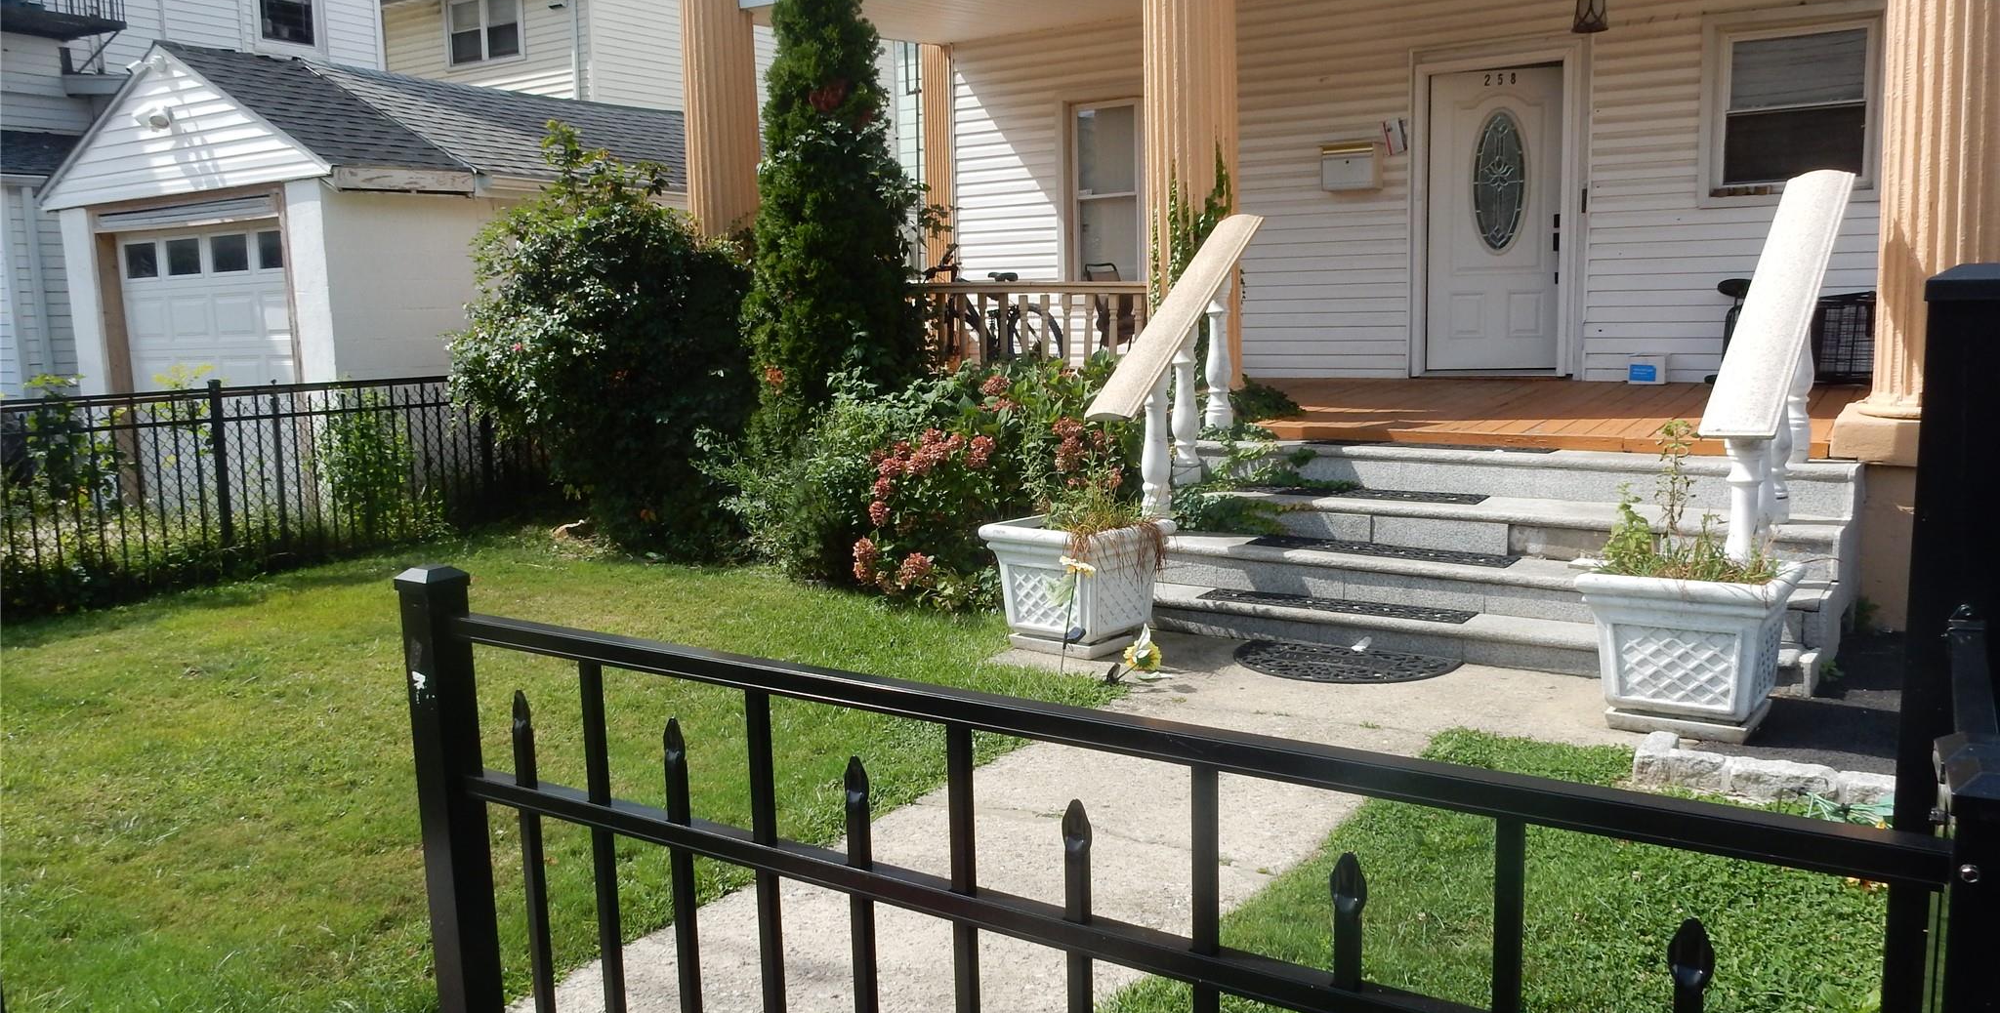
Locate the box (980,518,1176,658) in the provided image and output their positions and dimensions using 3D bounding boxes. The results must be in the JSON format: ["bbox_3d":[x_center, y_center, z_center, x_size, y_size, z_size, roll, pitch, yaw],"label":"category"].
[{"bbox_3d":[0.345,0.331,6.266,0.595,0.545,0.595,5,10,40],"label":"box"}]

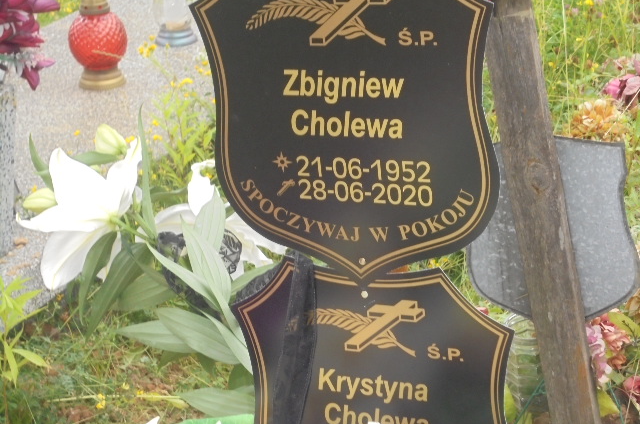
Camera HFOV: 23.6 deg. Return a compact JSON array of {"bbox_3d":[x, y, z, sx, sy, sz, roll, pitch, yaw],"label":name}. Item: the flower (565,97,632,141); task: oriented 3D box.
[{"bbox_3d":[0.608,-0.193,3.350,0.138,0.105,0.130,-2,23,0],"label":"flower"}]

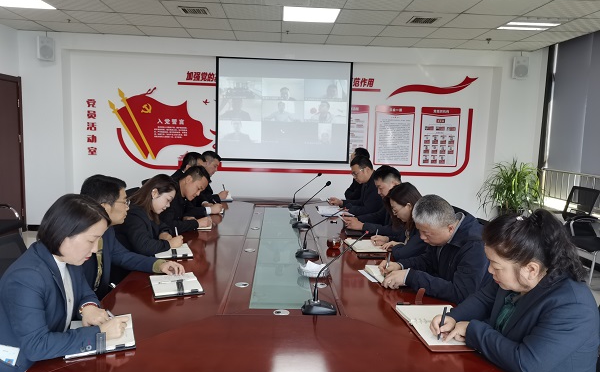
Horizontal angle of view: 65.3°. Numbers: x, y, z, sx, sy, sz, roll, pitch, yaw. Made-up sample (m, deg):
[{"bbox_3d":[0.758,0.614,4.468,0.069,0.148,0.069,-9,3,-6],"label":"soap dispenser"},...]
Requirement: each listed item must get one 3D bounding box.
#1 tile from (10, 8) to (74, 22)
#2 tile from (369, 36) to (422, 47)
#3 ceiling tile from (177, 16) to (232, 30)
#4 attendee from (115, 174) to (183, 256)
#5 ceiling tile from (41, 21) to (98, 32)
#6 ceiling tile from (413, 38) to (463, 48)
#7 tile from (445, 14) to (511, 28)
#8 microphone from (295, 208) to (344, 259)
[{"bbox_3d":[-2.909,-1.950,5.349,0.600,0.020,0.600,1,6,-3],"label":"tile"},{"bbox_3d":[1.253,-1.909,6.186,0.600,0.020,0.636,1,6,-3],"label":"tile"},{"bbox_3d":[-1.116,-1.910,5.467,0.600,0.015,0.600,2,6,-3],"label":"ceiling tile"},{"bbox_3d":[-0.955,0.519,2.880,0.540,1.168,0.480,1,6,-3],"label":"attendee"},{"bbox_3d":[-2.944,-2.009,5.947,0.600,0.020,0.600,1,6,-3],"label":"ceiling tile"},{"bbox_3d":[1.854,-1.886,6.194,0.600,0.020,0.600,2,6,-3],"label":"ceiling tile"},{"bbox_3d":[1.906,-1.758,5.005,0.600,0.020,0.600,1,6,-3],"label":"tile"},{"bbox_3d":[0.117,0.258,2.679,0.273,0.298,0.110,1,6,-3],"label":"microphone"}]

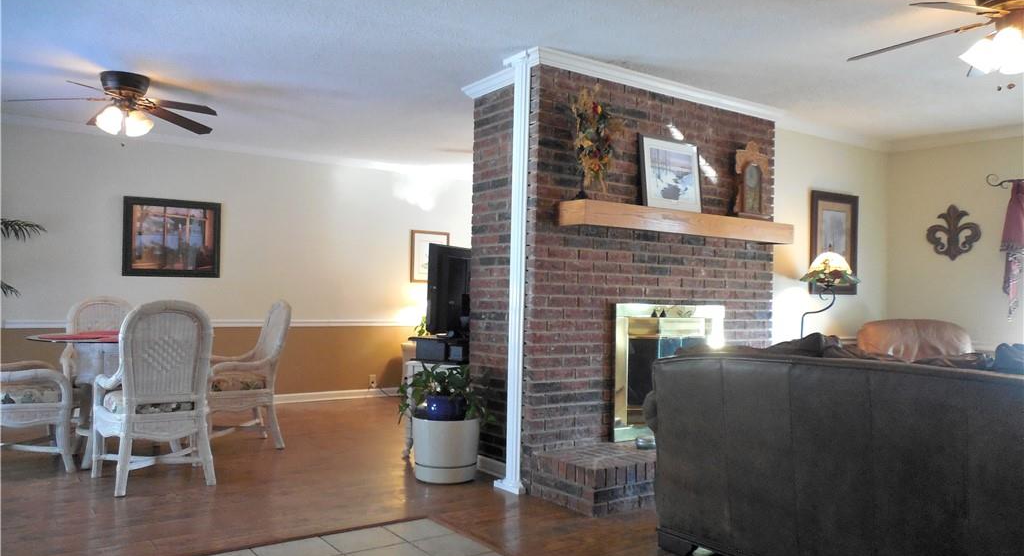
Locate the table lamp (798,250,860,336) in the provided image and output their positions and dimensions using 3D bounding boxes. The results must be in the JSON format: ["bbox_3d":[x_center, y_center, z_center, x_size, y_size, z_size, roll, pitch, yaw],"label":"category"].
[{"bbox_3d":[2.242,0.178,5.257,0.440,0.750,0.420,2,-2,-35],"label":"table lamp"}]

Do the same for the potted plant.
[{"bbox_3d":[-0.389,0.848,4.426,0.490,0.662,0.480,1,-1,0],"label":"potted plant"}]

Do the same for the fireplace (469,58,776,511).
[{"bbox_3d":[0.929,0.002,4.764,2.140,2.420,1.240,2,-2,-35],"label":"fireplace"}]

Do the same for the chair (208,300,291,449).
[{"bbox_3d":[-1.893,0.654,5.104,0.600,1.010,0.600,2,-2,-35],"label":"chair"}]

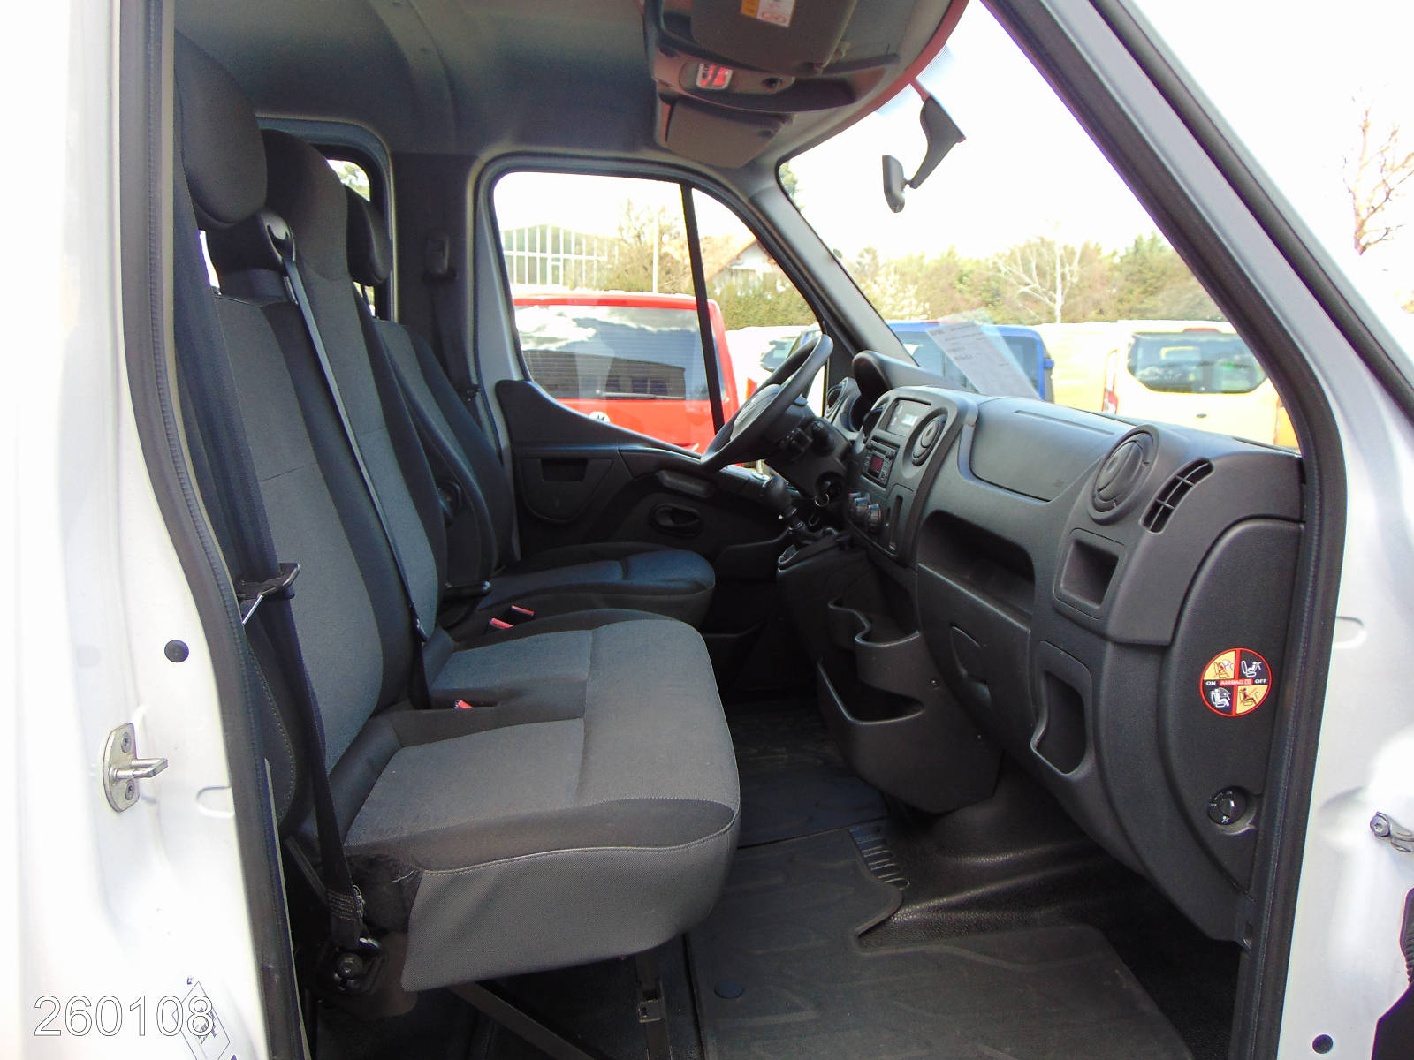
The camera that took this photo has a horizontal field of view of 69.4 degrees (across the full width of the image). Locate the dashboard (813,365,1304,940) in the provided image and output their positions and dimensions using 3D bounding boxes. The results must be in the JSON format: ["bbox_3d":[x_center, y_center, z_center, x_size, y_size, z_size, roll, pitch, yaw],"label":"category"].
[{"bbox_3d":[0.494,0.045,1.884,0.515,0.731,1.710,-1,10,-5],"label":"dashboard"}]

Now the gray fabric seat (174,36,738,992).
[{"bbox_3d":[-0.355,-0.074,1.519,0.742,1.107,0.968,-1,10,-5],"label":"gray fabric seat"}]

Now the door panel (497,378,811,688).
[{"bbox_3d":[-0.116,0.026,2.751,0.865,0.855,0.124,-1,10,-5],"label":"door panel"}]

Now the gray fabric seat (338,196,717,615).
[{"bbox_3d":[-0.401,-0.205,2.289,0.824,1.092,0.515,-1,10,-5],"label":"gray fabric seat"}]

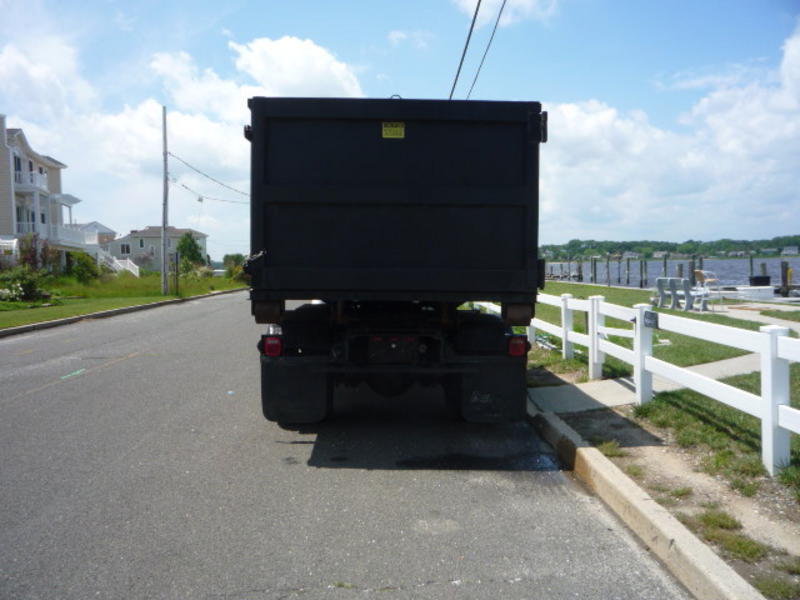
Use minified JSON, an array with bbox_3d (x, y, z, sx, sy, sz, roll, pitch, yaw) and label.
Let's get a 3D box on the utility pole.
[{"bbox_3d":[-10.938,-4.615,32.257,0.260,8.790,0.260,1,3,0],"label":"utility pole"}]

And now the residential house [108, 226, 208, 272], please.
[{"bbox_3d":[-37.303,-7.540,108.018,12.800,7.600,9.600,-1,3,-2],"label":"residential house"}]

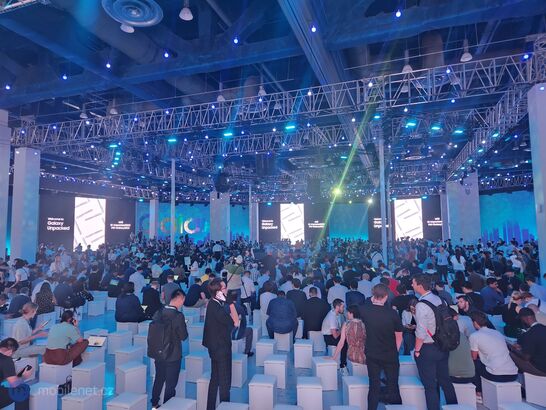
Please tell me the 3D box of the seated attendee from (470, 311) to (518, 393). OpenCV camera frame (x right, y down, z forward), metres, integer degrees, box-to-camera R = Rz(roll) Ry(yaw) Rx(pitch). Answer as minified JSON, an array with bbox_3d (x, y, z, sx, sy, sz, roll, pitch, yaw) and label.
[{"bbox_3d":[3.185,2.260,5.425,0.560,1.334,0.700,-1,-5,-4],"label":"seated attendee"}]

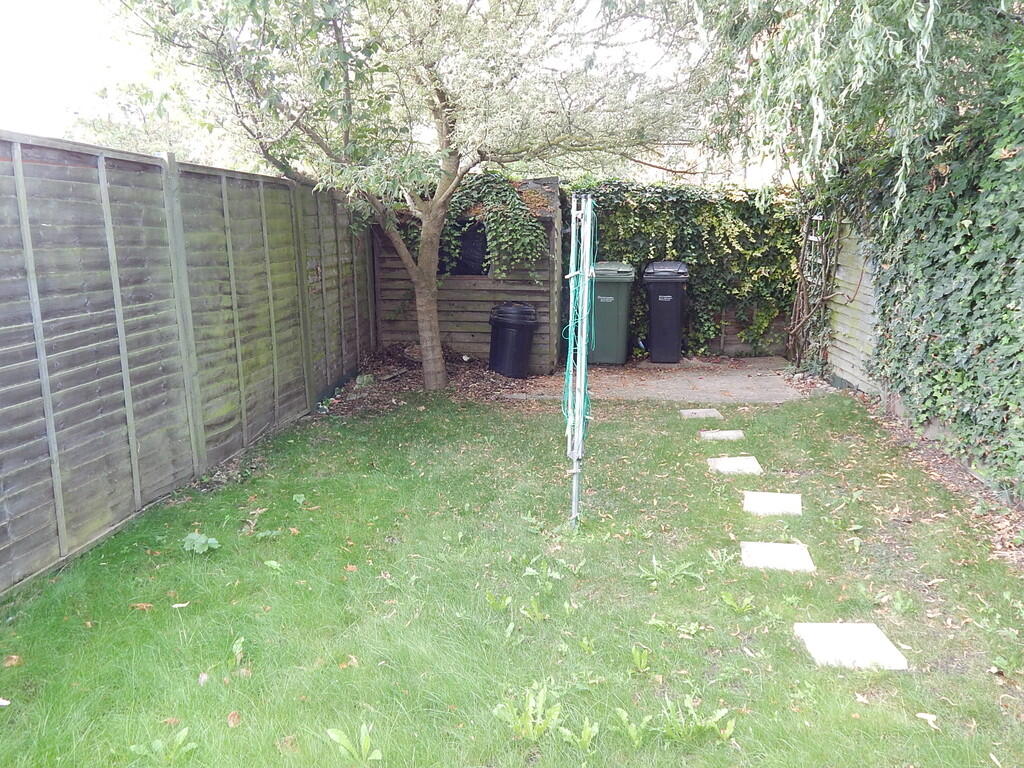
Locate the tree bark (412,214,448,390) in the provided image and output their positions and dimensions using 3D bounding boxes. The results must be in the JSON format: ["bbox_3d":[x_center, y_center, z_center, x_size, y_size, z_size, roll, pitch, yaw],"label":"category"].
[{"bbox_3d":[-0.752,-0.754,7.645,0.320,1.630,0.270,0,11,2],"label":"tree bark"}]

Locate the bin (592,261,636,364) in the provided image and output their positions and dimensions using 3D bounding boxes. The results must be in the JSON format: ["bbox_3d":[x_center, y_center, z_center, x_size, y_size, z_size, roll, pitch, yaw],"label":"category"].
[{"bbox_3d":[1.041,-0.798,9.248,0.590,1.070,0.720,0,11,2],"label":"bin"}]

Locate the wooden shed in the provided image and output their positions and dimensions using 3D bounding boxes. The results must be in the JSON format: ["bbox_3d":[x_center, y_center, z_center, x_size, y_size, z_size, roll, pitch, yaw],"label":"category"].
[{"bbox_3d":[-0.410,-1.259,9.193,1.950,2.020,1.650,1,11,7],"label":"wooden shed"}]

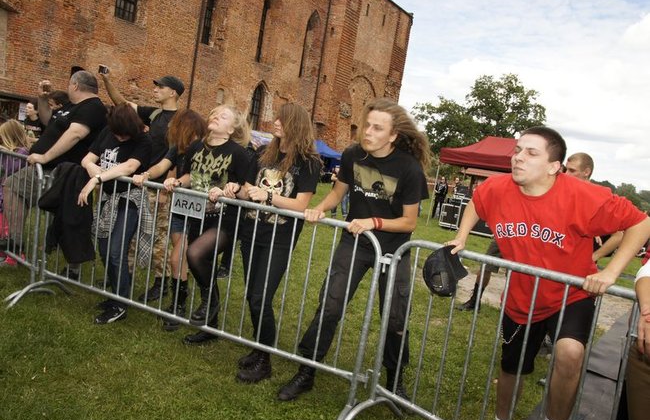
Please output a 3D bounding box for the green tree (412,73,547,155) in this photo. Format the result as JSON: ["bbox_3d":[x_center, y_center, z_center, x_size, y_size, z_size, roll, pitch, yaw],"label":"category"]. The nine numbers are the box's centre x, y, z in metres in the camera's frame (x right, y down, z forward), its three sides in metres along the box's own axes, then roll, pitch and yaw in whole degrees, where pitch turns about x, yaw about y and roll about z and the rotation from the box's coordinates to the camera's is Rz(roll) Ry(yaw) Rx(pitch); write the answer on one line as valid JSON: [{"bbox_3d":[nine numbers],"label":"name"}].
[{"bbox_3d":[12.800,-6.064,38.000,11.500,12.000,10.500,10,5,17],"label":"green tree"}]

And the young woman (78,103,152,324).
[{"bbox_3d":[-1.500,-0.002,3.280,0.560,1.530,0.600,10,5,14],"label":"young woman"}]

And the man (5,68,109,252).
[{"bbox_3d":[-2.360,-0.333,4.020,0.920,1.800,0.680,5,6,-37],"label":"man"}]

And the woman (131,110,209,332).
[{"bbox_3d":[-1.110,0.050,3.300,0.500,1.540,0.580,11,5,29],"label":"woman"}]

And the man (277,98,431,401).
[{"bbox_3d":[0.180,0.231,2.520,0.740,1.700,0.650,10,5,21],"label":"man"}]

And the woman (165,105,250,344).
[{"bbox_3d":[-0.760,0.094,3.050,0.540,1.600,0.580,11,5,24],"label":"woman"}]

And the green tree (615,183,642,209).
[{"bbox_3d":[56.500,-1.289,85.000,5.000,7.900,5.000,10,5,17],"label":"green tree"}]

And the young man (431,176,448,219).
[{"bbox_3d":[5.000,-0.515,19.600,0.550,1.780,0.400,10,5,17],"label":"young man"}]

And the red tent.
[{"bbox_3d":[6.200,-0.640,14.700,4.000,3.200,3.000,13,7,43],"label":"red tent"}]

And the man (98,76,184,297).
[{"bbox_3d":[-1.400,-0.168,3.680,0.720,1.820,0.580,4,6,-42],"label":"man"}]

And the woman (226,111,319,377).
[{"bbox_3d":[-0.310,0.175,2.720,0.560,1.630,0.520,11,5,22],"label":"woman"}]

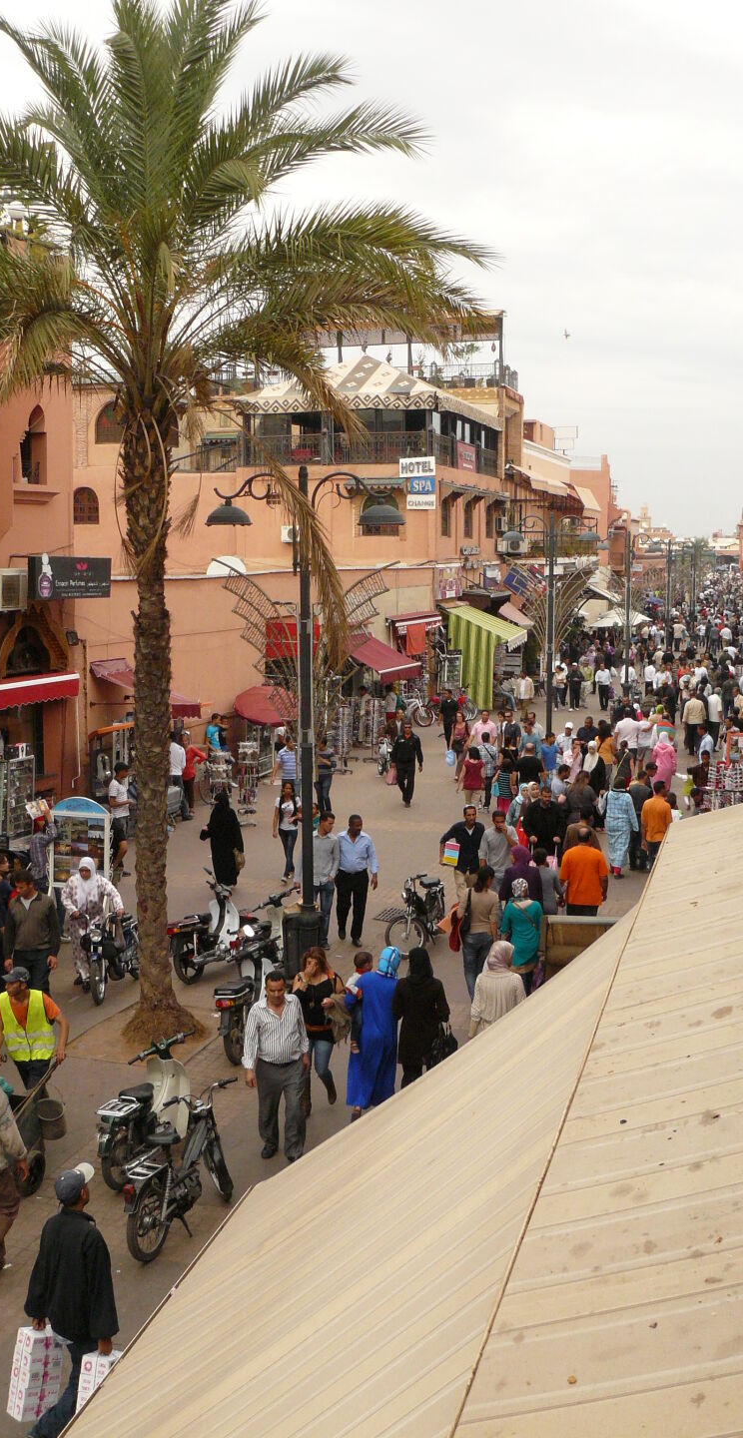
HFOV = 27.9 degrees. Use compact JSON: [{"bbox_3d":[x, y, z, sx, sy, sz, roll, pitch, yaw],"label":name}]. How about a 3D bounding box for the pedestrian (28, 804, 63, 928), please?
[{"bbox_3d":[-4.567,2.132,20.928,0.500,1.720,0.500,-5,8,-41],"label":"pedestrian"}]

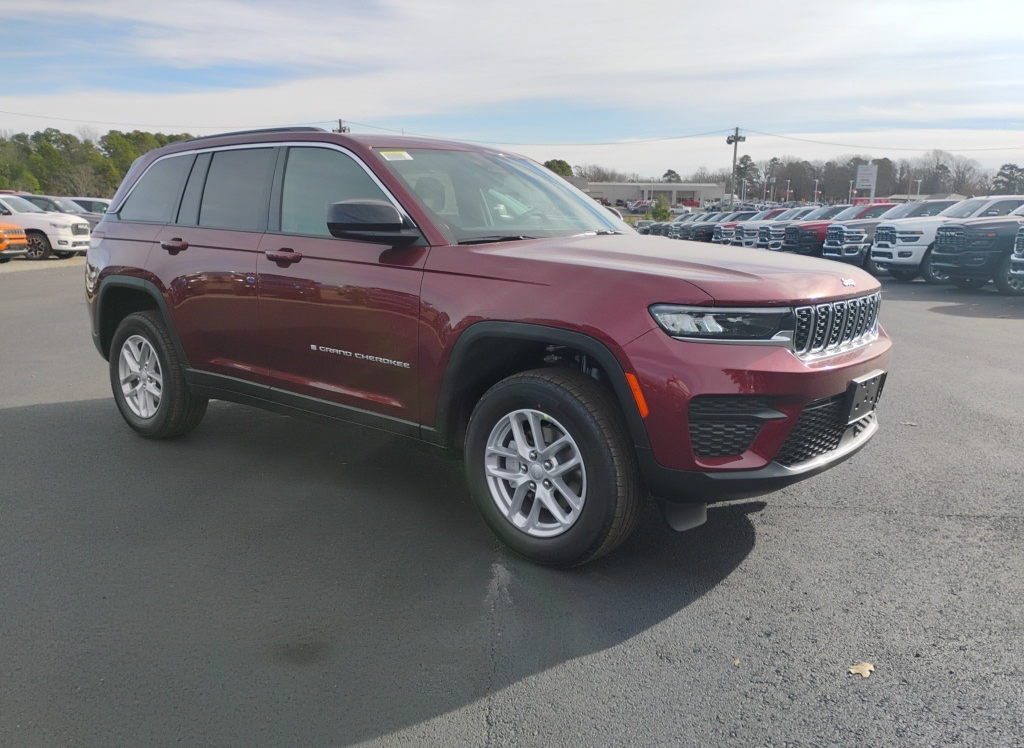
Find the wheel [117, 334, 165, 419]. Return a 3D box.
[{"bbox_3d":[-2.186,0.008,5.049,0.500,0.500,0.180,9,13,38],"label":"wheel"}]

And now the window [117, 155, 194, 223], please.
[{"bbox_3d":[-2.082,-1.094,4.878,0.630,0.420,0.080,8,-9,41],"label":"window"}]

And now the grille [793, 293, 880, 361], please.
[{"bbox_3d":[1.310,-0.203,3.292,0.110,0.200,1.050,9,13,38],"label":"grille"}]

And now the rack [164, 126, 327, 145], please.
[{"bbox_3d":[-1.515,-1.317,4.618,1.500,0.070,0.060,9,13,38],"label":"rack"}]

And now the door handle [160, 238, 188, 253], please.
[{"bbox_3d":[-1.866,-0.705,4.579,0.250,0.070,0.060,9,13,38],"label":"door handle"}]

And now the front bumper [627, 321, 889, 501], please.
[{"bbox_3d":[1.176,0.032,3.449,0.570,0.585,1.920,9,13,38],"label":"front bumper"}]

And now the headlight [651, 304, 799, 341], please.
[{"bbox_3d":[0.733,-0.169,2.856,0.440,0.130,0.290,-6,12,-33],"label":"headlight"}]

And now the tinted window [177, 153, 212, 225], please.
[{"bbox_3d":[-1.760,-1.037,4.621,0.220,0.420,0.060,9,-9,38],"label":"tinted window"}]

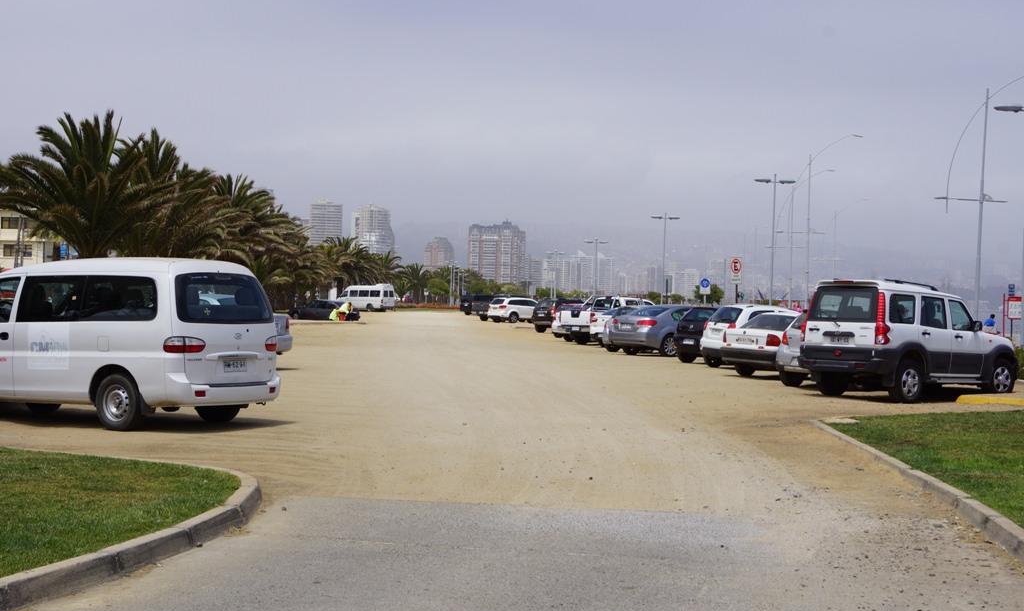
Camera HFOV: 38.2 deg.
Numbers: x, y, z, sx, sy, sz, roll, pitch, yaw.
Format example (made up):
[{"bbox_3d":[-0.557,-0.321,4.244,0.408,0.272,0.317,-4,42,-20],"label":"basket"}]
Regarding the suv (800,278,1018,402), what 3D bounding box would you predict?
[{"bbox_3d":[6.774,0.594,25.022,4.400,1.940,1.800,1,0,-42],"label":"suv"}]

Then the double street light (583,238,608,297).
[{"bbox_3d":[8.214,-2.669,144.990,2.200,7.700,0.350,1,0,-4],"label":"double street light"}]

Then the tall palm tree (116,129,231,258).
[{"bbox_3d":[-15.035,-3.358,64.000,6.800,8.510,6.800,1,0,0],"label":"tall palm tree"}]

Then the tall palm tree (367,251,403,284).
[{"bbox_3d":[-17.035,-3.542,199.990,6.200,7.700,6.200,1,0,-1],"label":"tall palm tree"}]

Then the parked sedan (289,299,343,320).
[{"bbox_3d":[-12.010,0.295,95.000,4.400,1.430,1.700,1,0,20],"label":"parked sedan"}]

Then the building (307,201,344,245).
[{"bbox_3d":[-170.383,-51.905,1355.000,29.000,87.600,20.000,1,0,-14],"label":"building"}]

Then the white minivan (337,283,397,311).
[{"bbox_3d":[-14.174,-0.704,142.083,5.700,2.620,1.950,2,0,37],"label":"white minivan"}]

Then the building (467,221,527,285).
[{"bbox_3d":[-13.842,-41.347,1365.000,42.000,74.200,36.000,1,0,16],"label":"building"}]

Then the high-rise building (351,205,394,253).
[{"bbox_3d":[-121.691,-47.532,1295.000,36.000,81.800,30.000,1,0,-5],"label":"high-rise building"}]

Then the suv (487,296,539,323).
[{"bbox_3d":[0.673,0.296,98.102,4.850,1.720,1.860,1,0,-42],"label":"suv"}]

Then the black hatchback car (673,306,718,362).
[{"bbox_3d":[6.032,0.796,38.403,4.100,1.460,1.700,1,0,-40],"label":"black hatchback car"}]

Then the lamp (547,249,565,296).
[{"bbox_3d":[5.411,-2.891,183.990,2.200,7.700,0.350,1,0,-4],"label":"lamp"}]

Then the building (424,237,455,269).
[{"bbox_3d":[-75.725,-39.286,1545.000,24.000,65.600,22.000,2,0,28],"label":"building"}]

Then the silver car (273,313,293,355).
[{"bbox_3d":[-6.679,0.463,29.566,4.300,1.450,1.690,2,0,23],"label":"silver car"}]

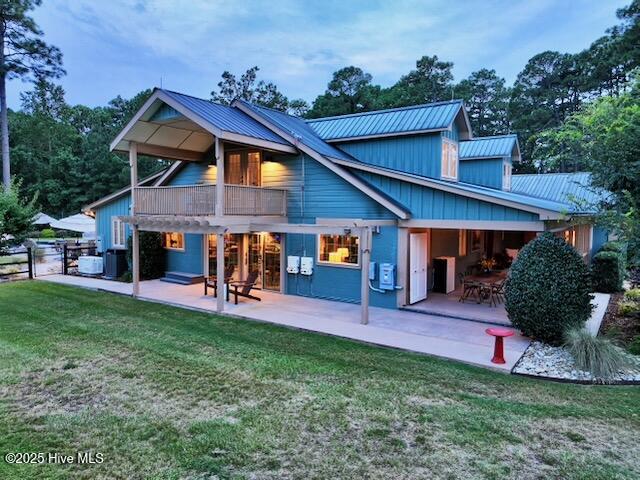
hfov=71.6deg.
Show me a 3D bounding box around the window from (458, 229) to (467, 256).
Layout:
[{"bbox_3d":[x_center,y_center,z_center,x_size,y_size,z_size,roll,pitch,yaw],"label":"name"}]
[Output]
[{"bbox_3d":[5.443,0.074,16.904,0.100,1.100,0.900,3,4,35],"label":"window"}]

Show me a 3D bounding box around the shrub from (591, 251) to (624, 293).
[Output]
[{"bbox_3d":[10.161,1.087,15.744,1.120,1.400,1.080,3,5,35],"label":"shrub"}]

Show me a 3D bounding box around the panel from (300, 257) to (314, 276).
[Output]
[{"bbox_3d":[-0.401,0.838,14.206,0.400,0.600,0.200,3,4,35],"label":"panel"}]

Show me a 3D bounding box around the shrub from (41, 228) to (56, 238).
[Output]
[{"bbox_3d":[-23.842,-0.484,38.908,1.350,0.900,1.350,3,5,35],"label":"shrub"}]

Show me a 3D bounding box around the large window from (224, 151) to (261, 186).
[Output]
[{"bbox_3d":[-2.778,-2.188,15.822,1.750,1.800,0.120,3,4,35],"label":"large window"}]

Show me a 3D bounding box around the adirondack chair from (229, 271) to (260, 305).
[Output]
[{"bbox_3d":[-2.393,1.429,13.752,0.900,0.950,0.710,-2,5,-38],"label":"adirondack chair"}]

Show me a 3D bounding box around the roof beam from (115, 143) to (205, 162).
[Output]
[{"bbox_3d":[-5.097,-2.904,14.643,0.140,0.300,3.400,3,5,35],"label":"roof beam"}]

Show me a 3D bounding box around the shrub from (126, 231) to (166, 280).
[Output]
[{"bbox_3d":[-7.048,0.544,18.212,1.300,2.080,1.250,3,4,35],"label":"shrub"}]

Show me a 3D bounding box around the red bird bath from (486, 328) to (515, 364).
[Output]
[{"bbox_3d":[3.292,1.930,8.140,0.500,0.620,0.500,3,5,35],"label":"red bird bath"}]

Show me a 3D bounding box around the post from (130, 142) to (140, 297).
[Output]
[{"bbox_3d":[-5.791,-0.635,13.974,0.150,4.826,0.150,3,5,35],"label":"post"}]

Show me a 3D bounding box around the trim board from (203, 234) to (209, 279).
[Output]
[{"bbox_3d":[-4.486,0.666,17.450,0.170,2.000,0.040,3,4,34],"label":"trim board"}]

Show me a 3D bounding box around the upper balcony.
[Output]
[{"bbox_3d":[-3.492,-1.171,14.415,4.050,0.980,3.120,3,4,35],"label":"upper balcony"}]

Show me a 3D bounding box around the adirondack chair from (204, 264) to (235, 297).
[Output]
[{"bbox_3d":[-3.186,1.306,14.358,0.880,0.940,0.750,-3,5,-44],"label":"adirondack chair"}]

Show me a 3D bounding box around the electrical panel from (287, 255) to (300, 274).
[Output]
[{"bbox_3d":[-0.857,0.830,14.288,0.360,0.550,0.190,3,5,35],"label":"electrical panel"}]

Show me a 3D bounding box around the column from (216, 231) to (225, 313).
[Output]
[{"bbox_3d":[-2.733,0.869,12.223,0.140,2.270,0.140,3,4,35],"label":"column"}]

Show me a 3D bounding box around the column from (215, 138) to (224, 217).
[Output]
[{"bbox_3d":[-2.716,-1.676,12.059,0.150,2.100,0.150,3,4,35],"label":"column"}]

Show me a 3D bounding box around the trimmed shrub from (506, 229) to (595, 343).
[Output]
[{"bbox_3d":[4.930,1.020,9.490,1.900,2.270,1.900,3,5,35],"label":"trimmed shrub"}]

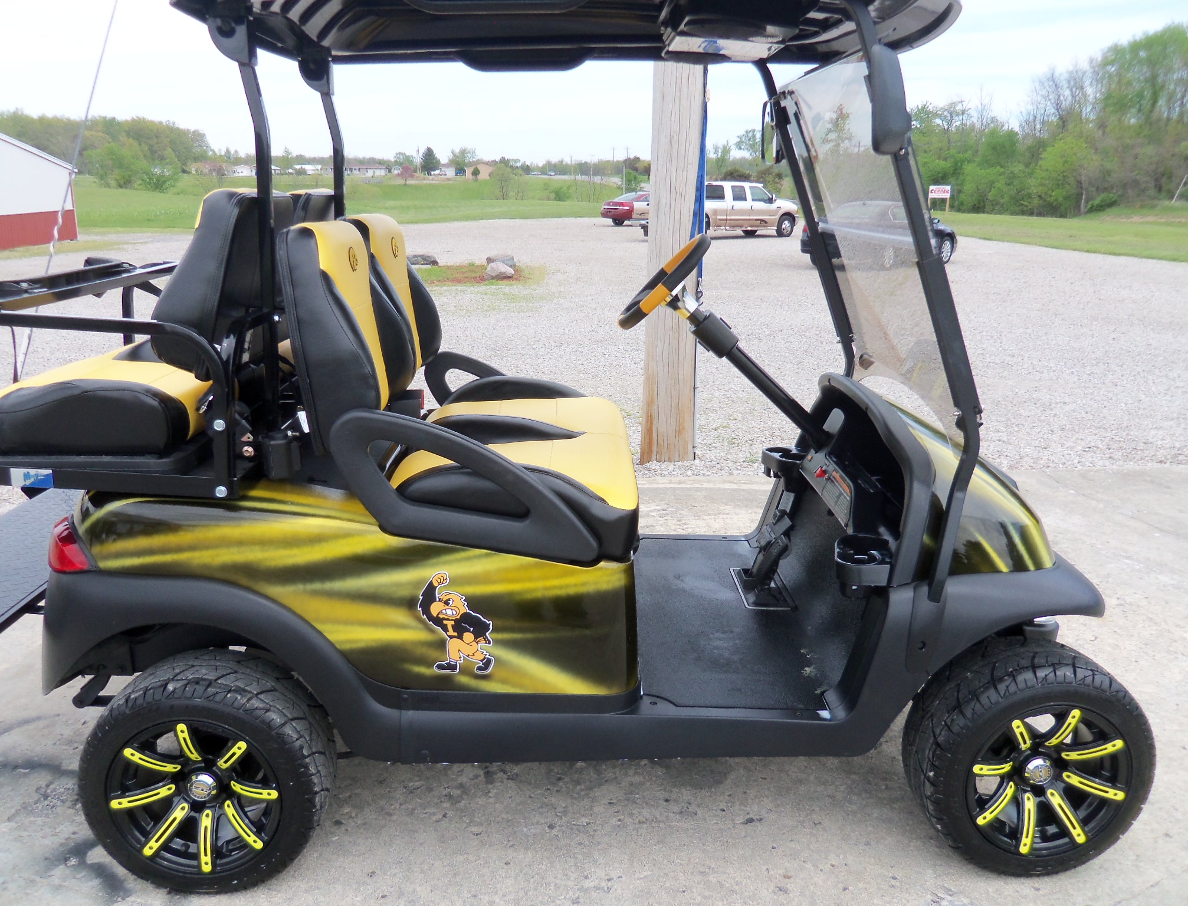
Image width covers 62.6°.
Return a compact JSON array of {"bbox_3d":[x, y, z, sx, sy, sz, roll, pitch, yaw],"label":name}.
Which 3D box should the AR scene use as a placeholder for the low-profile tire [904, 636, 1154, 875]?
[{"bbox_3d":[0.888,0.625,2.018,0.460,0.460,0.220,-1,15,-4],"label":"low-profile tire"}]

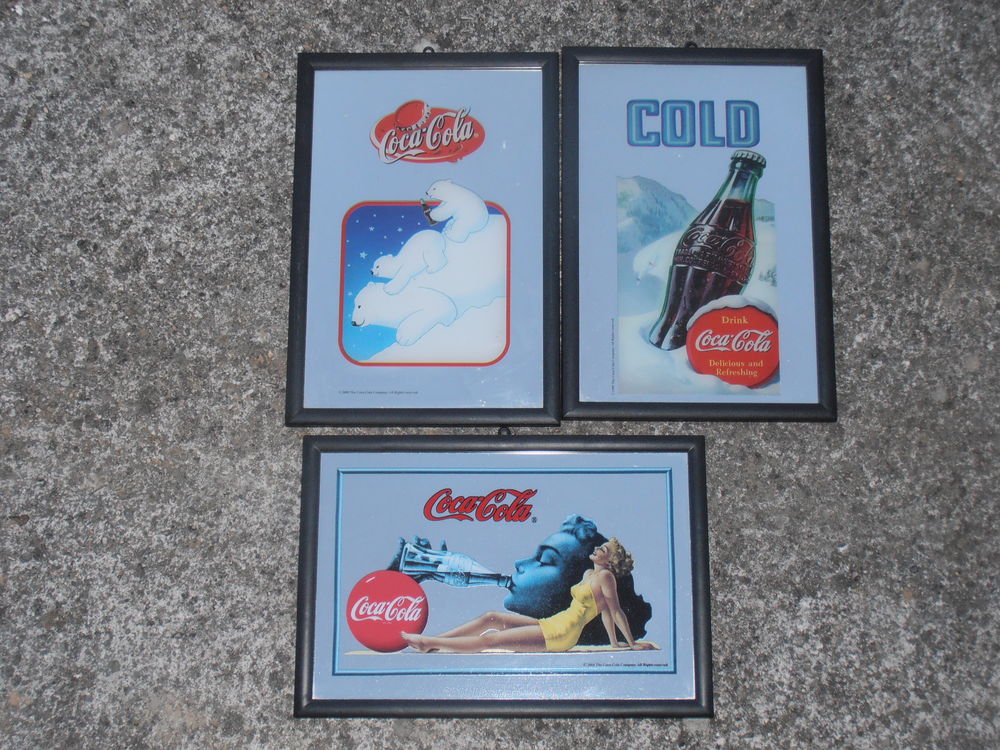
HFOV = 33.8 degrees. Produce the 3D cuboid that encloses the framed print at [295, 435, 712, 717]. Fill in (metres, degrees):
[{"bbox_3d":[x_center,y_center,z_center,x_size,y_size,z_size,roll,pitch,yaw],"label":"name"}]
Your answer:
[{"bbox_3d":[0.003,0.155,1.285,0.320,0.015,0.220,0,77,0],"label":"framed print"}]

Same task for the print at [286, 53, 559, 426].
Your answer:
[{"bbox_3d":[-0.061,-0.115,1.351,0.220,0.015,0.320,0,77,0],"label":"print"}]

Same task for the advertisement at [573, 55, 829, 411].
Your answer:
[{"bbox_3d":[0.161,-0.119,1.351,0.220,0.015,0.320,0,77,0],"label":"advertisement"}]

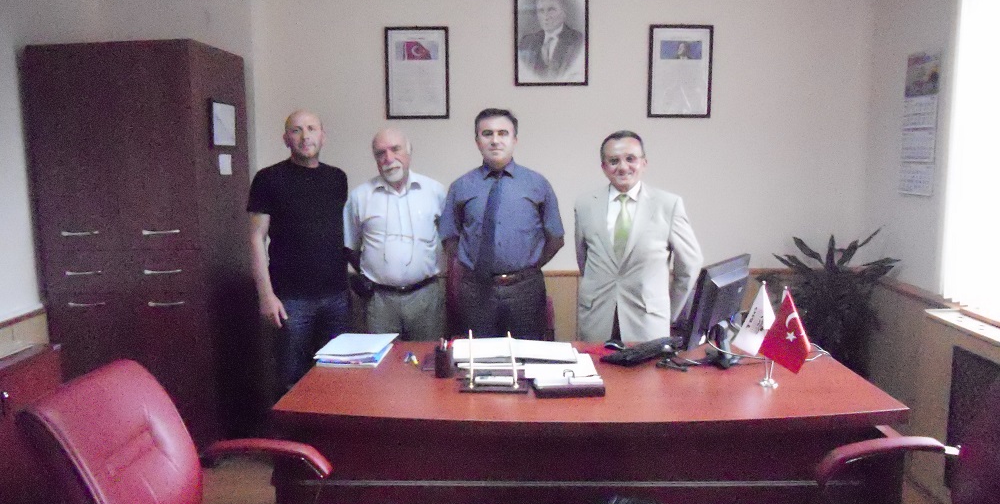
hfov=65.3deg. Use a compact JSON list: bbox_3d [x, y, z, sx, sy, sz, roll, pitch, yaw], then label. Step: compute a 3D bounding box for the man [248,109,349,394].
[{"bbox_3d":[-1.003,0.170,3.951,0.525,1.750,0.320,-2,9,-11],"label":"man"}]

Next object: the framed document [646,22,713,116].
[{"bbox_3d":[1.052,-1.047,4.528,0.369,0.530,0.030,0,7,1],"label":"framed document"}]

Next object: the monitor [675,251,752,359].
[{"bbox_3d":[0.882,0.228,3.077,0.180,0.389,0.437,7,11,39],"label":"monitor"}]

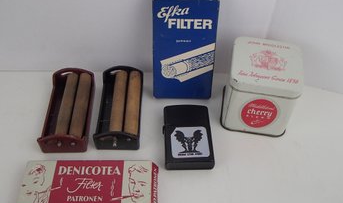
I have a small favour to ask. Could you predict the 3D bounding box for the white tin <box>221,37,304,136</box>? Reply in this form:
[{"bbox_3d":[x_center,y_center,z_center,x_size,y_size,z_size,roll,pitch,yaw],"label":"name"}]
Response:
[{"bbox_3d":[0.077,-0.012,0.316,0.058,0.059,0.058,8,50,5],"label":"white tin"}]

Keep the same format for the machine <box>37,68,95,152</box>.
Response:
[{"bbox_3d":[-0.088,0.006,0.317,0.038,0.027,0.073,-1,49,-3],"label":"machine"}]

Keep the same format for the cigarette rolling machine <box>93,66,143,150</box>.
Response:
[{"bbox_3d":[-0.044,0.004,0.320,0.037,0.026,0.073,1,49,-1],"label":"cigarette rolling machine"}]

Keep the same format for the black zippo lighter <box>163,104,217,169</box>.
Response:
[{"bbox_3d":[0.013,0.029,0.309,0.039,0.013,0.058,0,49,-2],"label":"black zippo lighter"}]

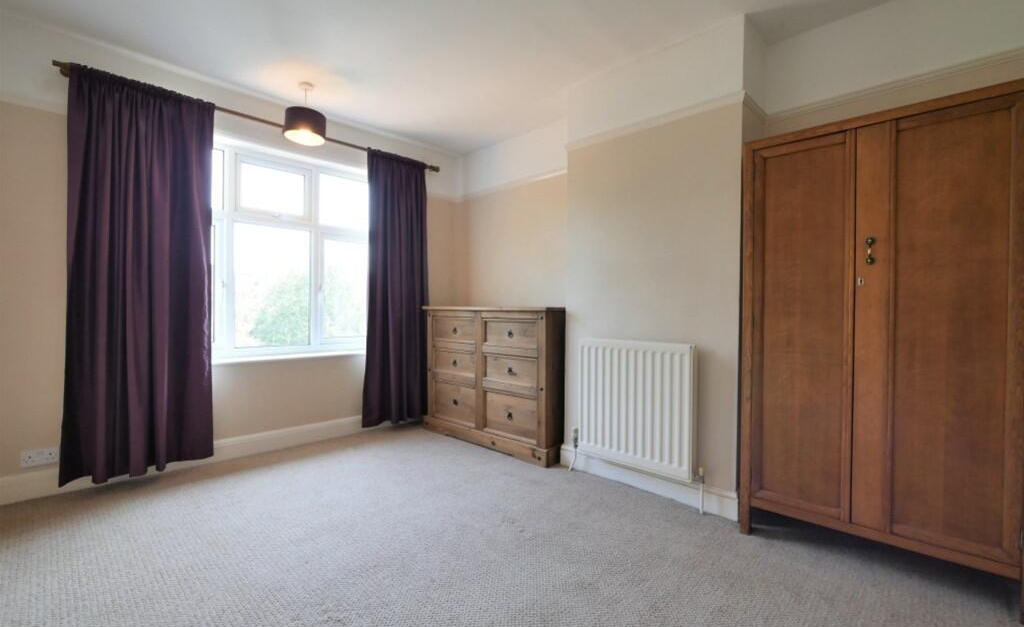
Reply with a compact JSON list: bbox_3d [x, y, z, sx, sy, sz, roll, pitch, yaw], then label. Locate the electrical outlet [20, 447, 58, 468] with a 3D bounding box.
[{"bbox_3d":[-2.569,0.781,2.262,0.147,0.087,0.015,0,1,-43],"label":"electrical outlet"}]

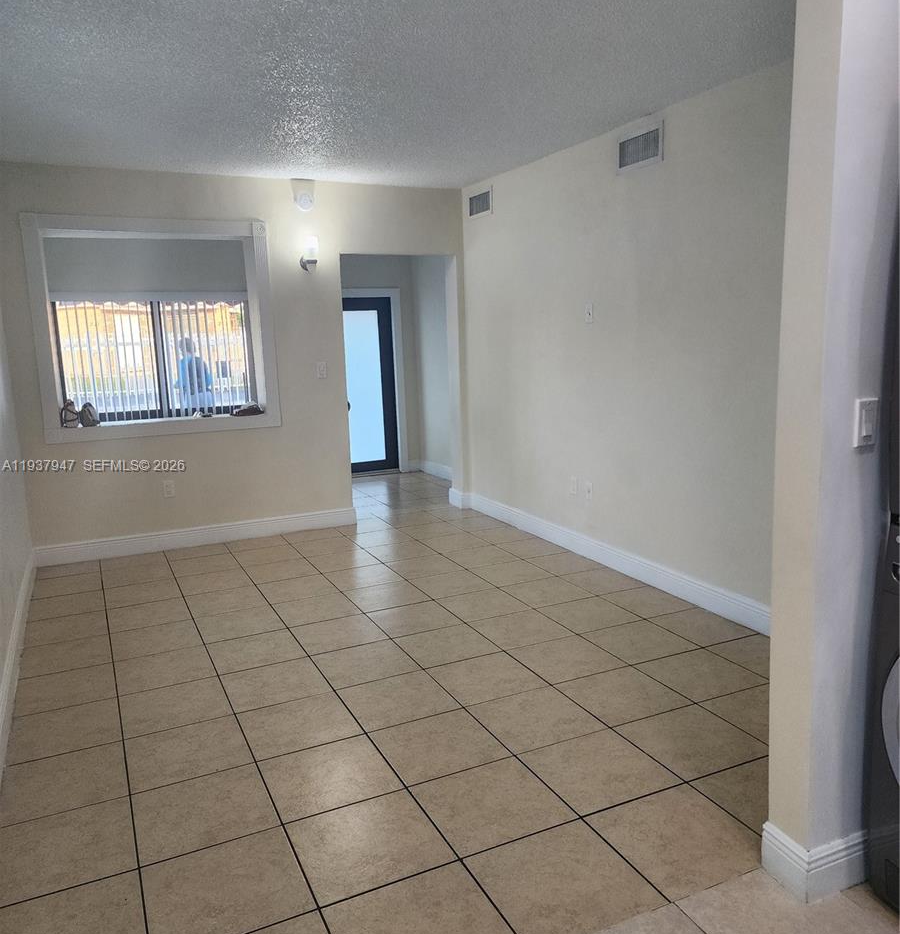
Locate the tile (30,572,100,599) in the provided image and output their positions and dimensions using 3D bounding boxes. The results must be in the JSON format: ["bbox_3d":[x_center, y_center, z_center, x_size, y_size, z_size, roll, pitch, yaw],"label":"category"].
[{"bbox_3d":[-2.435,0.764,5.074,0.417,0.010,0.414,-7,11,-24],"label":"tile"}]

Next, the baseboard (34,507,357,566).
[{"bbox_3d":[-1.816,0.508,5.969,2.318,0.138,0.018,-6,11,-22],"label":"baseboard"}]

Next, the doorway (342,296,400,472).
[{"bbox_3d":[-1.000,-0.846,8.561,0.870,1.909,0.100,-7,11,-24],"label":"doorway"}]

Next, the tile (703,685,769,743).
[{"bbox_3d":[1.287,0.969,3.139,0.420,0.010,0.420,-7,11,-24],"label":"tile"}]

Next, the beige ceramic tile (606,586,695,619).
[{"bbox_3d":[1.060,0.715,4.235,0.352,0.010,0.401,-7,11,-24],"label":"beige ceramic tile"}]

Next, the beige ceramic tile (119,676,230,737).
[{"bbox_3d":[-1.119,0.975,3.249,0.401,0.010,0.401,-7,11,-24],"label":"beige ceramic tile"}]

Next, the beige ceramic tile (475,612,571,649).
[{"bbox_3d":[0.354,0.803,3.929,0.403,0.010,0.398,-7,11,-24],"label":"beige ceramic tile"}]

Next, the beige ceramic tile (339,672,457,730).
[{"bbox_3d":[-0.214,0.948,3.232,0.403,0.010,0.398,-7,11,-24],"label":"beige ceramic tile"}]

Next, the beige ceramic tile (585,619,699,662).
[{"bbox_3d":[0.886,0.812,3.716,0.401,0.010,0.401,-7,11,-24],"label":"beige ceramic tile"}]

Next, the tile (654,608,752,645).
[{"bbox_3d":[1.230,0.771,3.872,0.352,0.010,0.401,-7,11,-24],"label":"tile"}]

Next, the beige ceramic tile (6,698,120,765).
[{"bbox_3d":[-1.501,1.029,3.118,0.406,0.010,0.406,-7,11,-24],"label":"beige ceramic tile"}]

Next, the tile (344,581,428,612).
[{"bbox_3d":[-0.361,0.731,4.473,0.401,0.010,0.401,-7,11,-24],"label":"tile"}]

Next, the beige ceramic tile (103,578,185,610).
[{"bbox_3d":[-1.820,0.760,4.752,0.406,0.010,0.406,-7,11,-24],"label":"beige ceramic tile"}]

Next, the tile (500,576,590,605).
[{"bbox_3d":[0.569,0.736,4.662,0.420,0.010,0.420,-7,11,-24],"label":"tile"}]

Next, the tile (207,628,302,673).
[{"bbox_3d":[-0.961,0.908,3.922,0.417,0.010,0.414,-7,11,-24],"label":"tile"}]

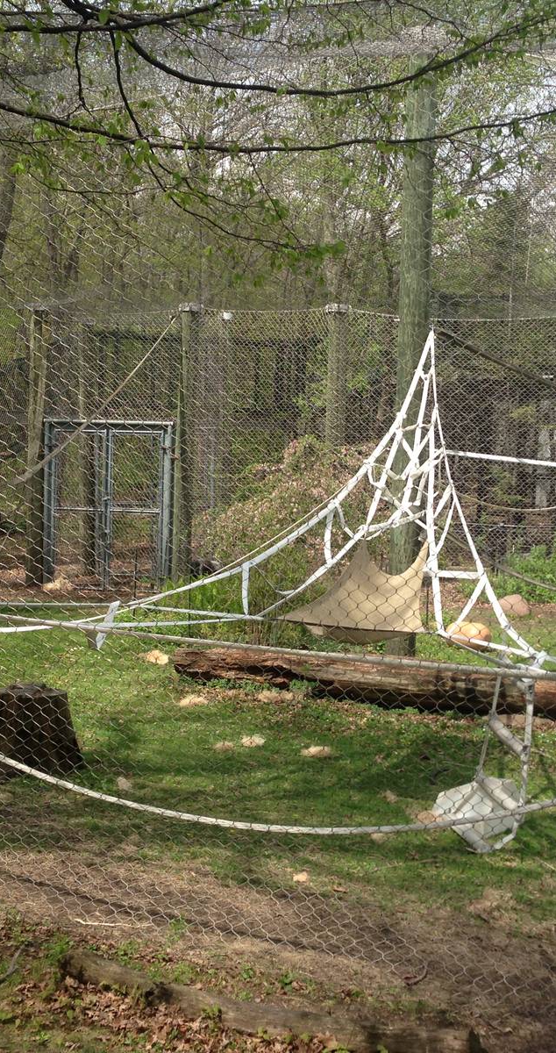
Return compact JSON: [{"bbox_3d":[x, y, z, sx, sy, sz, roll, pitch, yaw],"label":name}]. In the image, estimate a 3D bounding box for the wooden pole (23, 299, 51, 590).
[{"bbox_3d":[-3.079,-1.009,17.000,0.240,3.520,0.240,1,3,-10],"label":"wooden pole"}]

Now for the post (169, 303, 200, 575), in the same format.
[{"bbox_3d":[-1.184,-1.083,17.300,0.250,3.583,0.250,2,3,-4],"label":"post"}]

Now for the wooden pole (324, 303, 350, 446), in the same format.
[{"bbox_3d":[0.716,-0.996,16.800,0.270,3.588,0.270,1,3,2],"label":"wooden pole"}]

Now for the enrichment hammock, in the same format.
[{"bbox_3d":[0.561,0.479,10.000,1.060,0.680,0.800,1,4,-3],"label":"enrichment hammock"}]

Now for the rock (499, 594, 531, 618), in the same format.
[{"bbox_3d":[2.502,0.832,14.100,0.360,0.250,0.320,2,3,10],"label":"rock"}]

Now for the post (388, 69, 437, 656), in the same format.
[{"bbox_3d":[1.099,-1.310,11.000,0.240,4.804,0.240,2,3,5],"label":"post"}]

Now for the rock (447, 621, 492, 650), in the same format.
[{"bbox_3d":[1.837,1.044,12.917,0.430,0.230,0.360,2,4,8],"label":"rock"}]

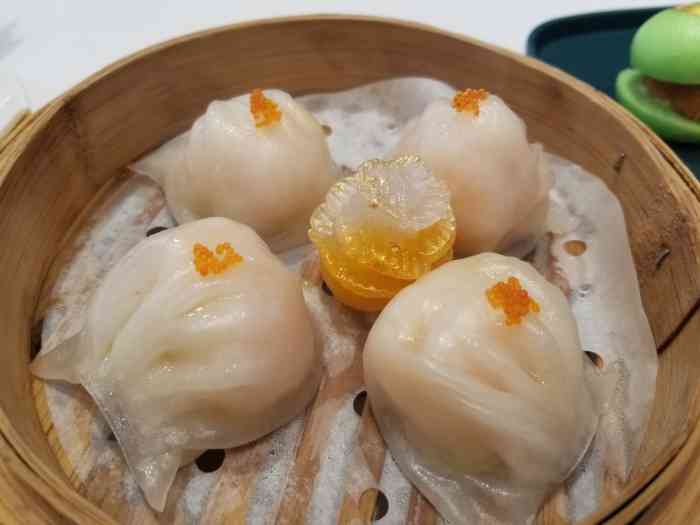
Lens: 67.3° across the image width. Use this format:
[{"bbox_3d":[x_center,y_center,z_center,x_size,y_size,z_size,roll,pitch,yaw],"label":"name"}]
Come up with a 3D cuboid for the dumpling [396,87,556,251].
[{"bbox_3d":[0.038,-0.030,0.150,0.048,0.033,0.045,18,53,10],"label":"dumpling"}]

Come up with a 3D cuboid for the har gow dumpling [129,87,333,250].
[{"bbox_3d":[-0.030,-0.031,0.146,0.051,0.033,0.053,-27,59,-23],"label":"har gow dumpling"}]

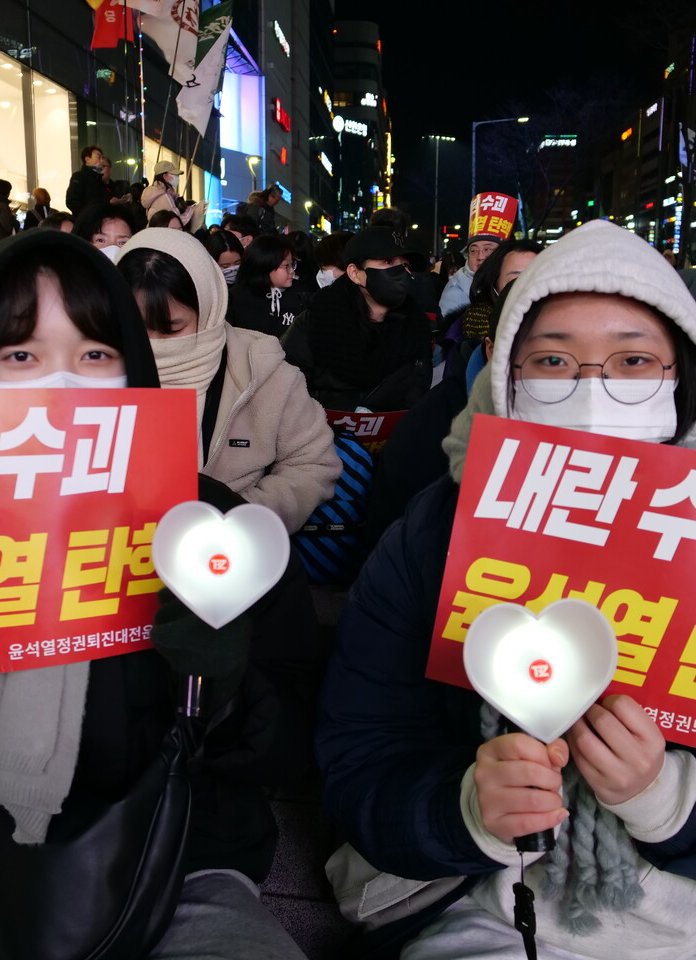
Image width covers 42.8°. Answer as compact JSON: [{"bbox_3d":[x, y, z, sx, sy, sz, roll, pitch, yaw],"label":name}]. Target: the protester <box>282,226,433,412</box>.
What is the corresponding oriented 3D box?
[{"bbox_3d":[0.028,-0.238,2.400,0.560,0.880,0.640,-3,14,-13],"label":"protester"}]

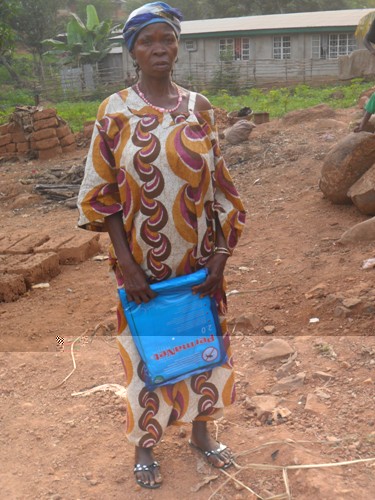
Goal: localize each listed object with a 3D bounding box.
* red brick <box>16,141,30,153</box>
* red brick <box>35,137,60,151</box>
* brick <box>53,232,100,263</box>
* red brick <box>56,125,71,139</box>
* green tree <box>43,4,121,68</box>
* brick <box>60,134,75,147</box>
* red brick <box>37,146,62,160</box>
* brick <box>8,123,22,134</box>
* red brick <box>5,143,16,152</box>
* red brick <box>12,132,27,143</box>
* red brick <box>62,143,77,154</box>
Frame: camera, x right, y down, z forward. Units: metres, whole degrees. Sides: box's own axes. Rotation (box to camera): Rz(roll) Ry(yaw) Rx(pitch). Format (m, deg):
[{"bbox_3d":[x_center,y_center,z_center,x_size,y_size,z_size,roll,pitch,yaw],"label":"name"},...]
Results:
[{"bbox_3d":[-2.013,-1.260,7.712,0.150,0.108,0.310,-10,19,-19],"label":"red brick"},{"bbox_3d":[-1.712,-1.287,7.623,0.310,0.108,0.155,-17,21,-30],"label":"red brick"},{"bbox_3d":[-0.781,-0.005,4.631,0.171,0.113,0.312,0,17,16],"label":"brick"},{"bbox_3d":[-1.873,-1.790,9.600,0.165,0.130,0.310,0,17,6],"label":"red brick"},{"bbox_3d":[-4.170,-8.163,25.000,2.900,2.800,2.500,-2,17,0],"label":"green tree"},{"bbox_3d":[-1.811,-1.646,9.550,0.165,0.130,0.310,0,17,6],"label":"brick"},{"bbox_3d":[-1.677,-1.174,7.660,0.305,0.108,0.155,-17,21,-30],"label":"red brick"},{"bbox_3d":[-2.647,-1.864,9.750,0.175,0.130,0.310,-10,18,-25],"label":"brick"},{"bbox_3d":[-2.716,-1.565,9.750,0.165,0.130,0.320,-8,18,-19],"label":"red brick"},{"bbox_3d":[-2.050,-1.371,7.675,0.160,0.108,0.310,-10,19,-19],"label":"red brick"},{"bbox_3d":[-1.522,-1.254,7.872,0.155,0.108,0.310,5,21,29],"label":"red brick"}]

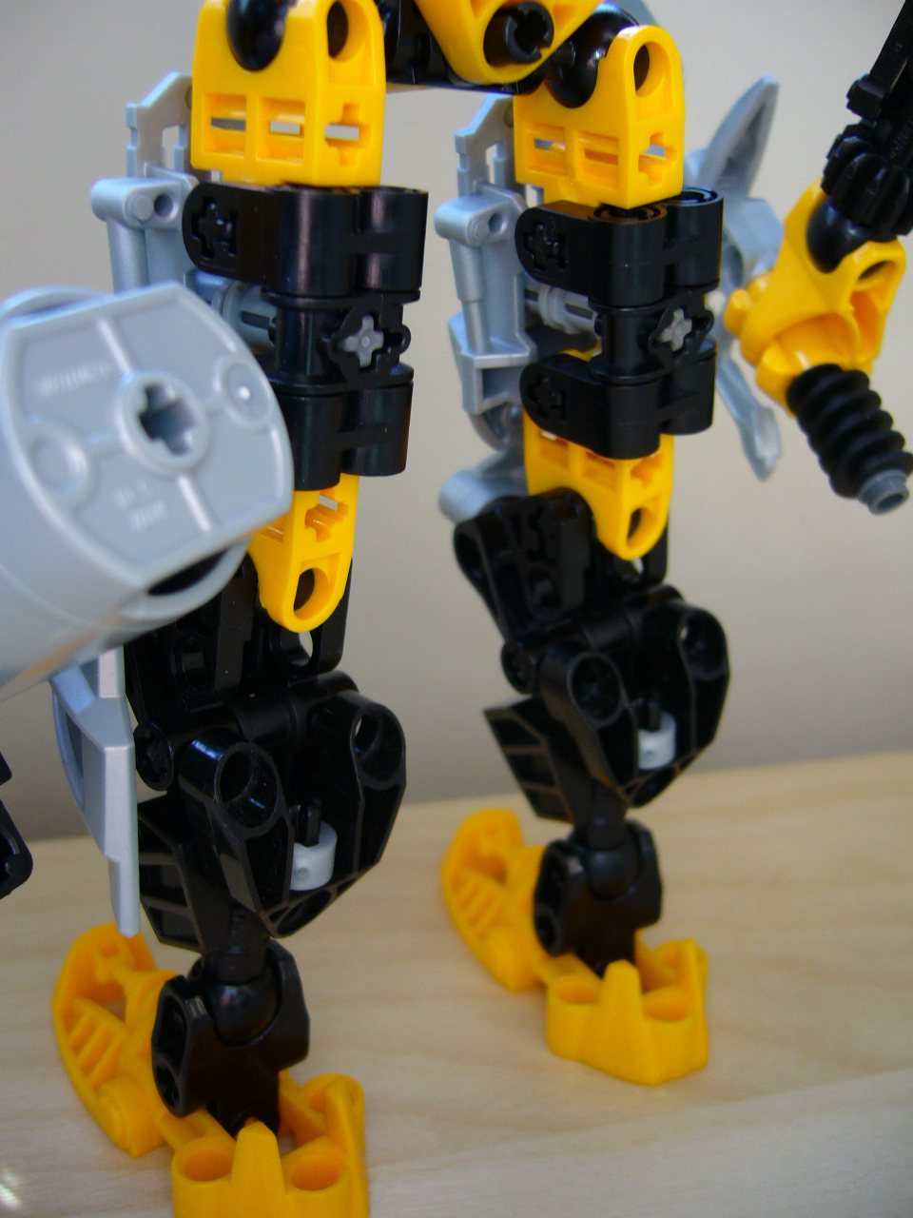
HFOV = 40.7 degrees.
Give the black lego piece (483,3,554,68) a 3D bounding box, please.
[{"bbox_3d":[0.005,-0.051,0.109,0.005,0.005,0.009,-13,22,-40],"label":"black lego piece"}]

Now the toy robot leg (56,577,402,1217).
[{"bbox_3d":[-0.025,0.023,0.125,0.027,0.065,0.045,-9,20,-31],"label":"toy robot leg"}]

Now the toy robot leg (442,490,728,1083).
[{"bbox_3d":[0.015,0.016,0.152,0.027,0.065,0.045,-9,20,-31],"label":"toy robot leg"}]

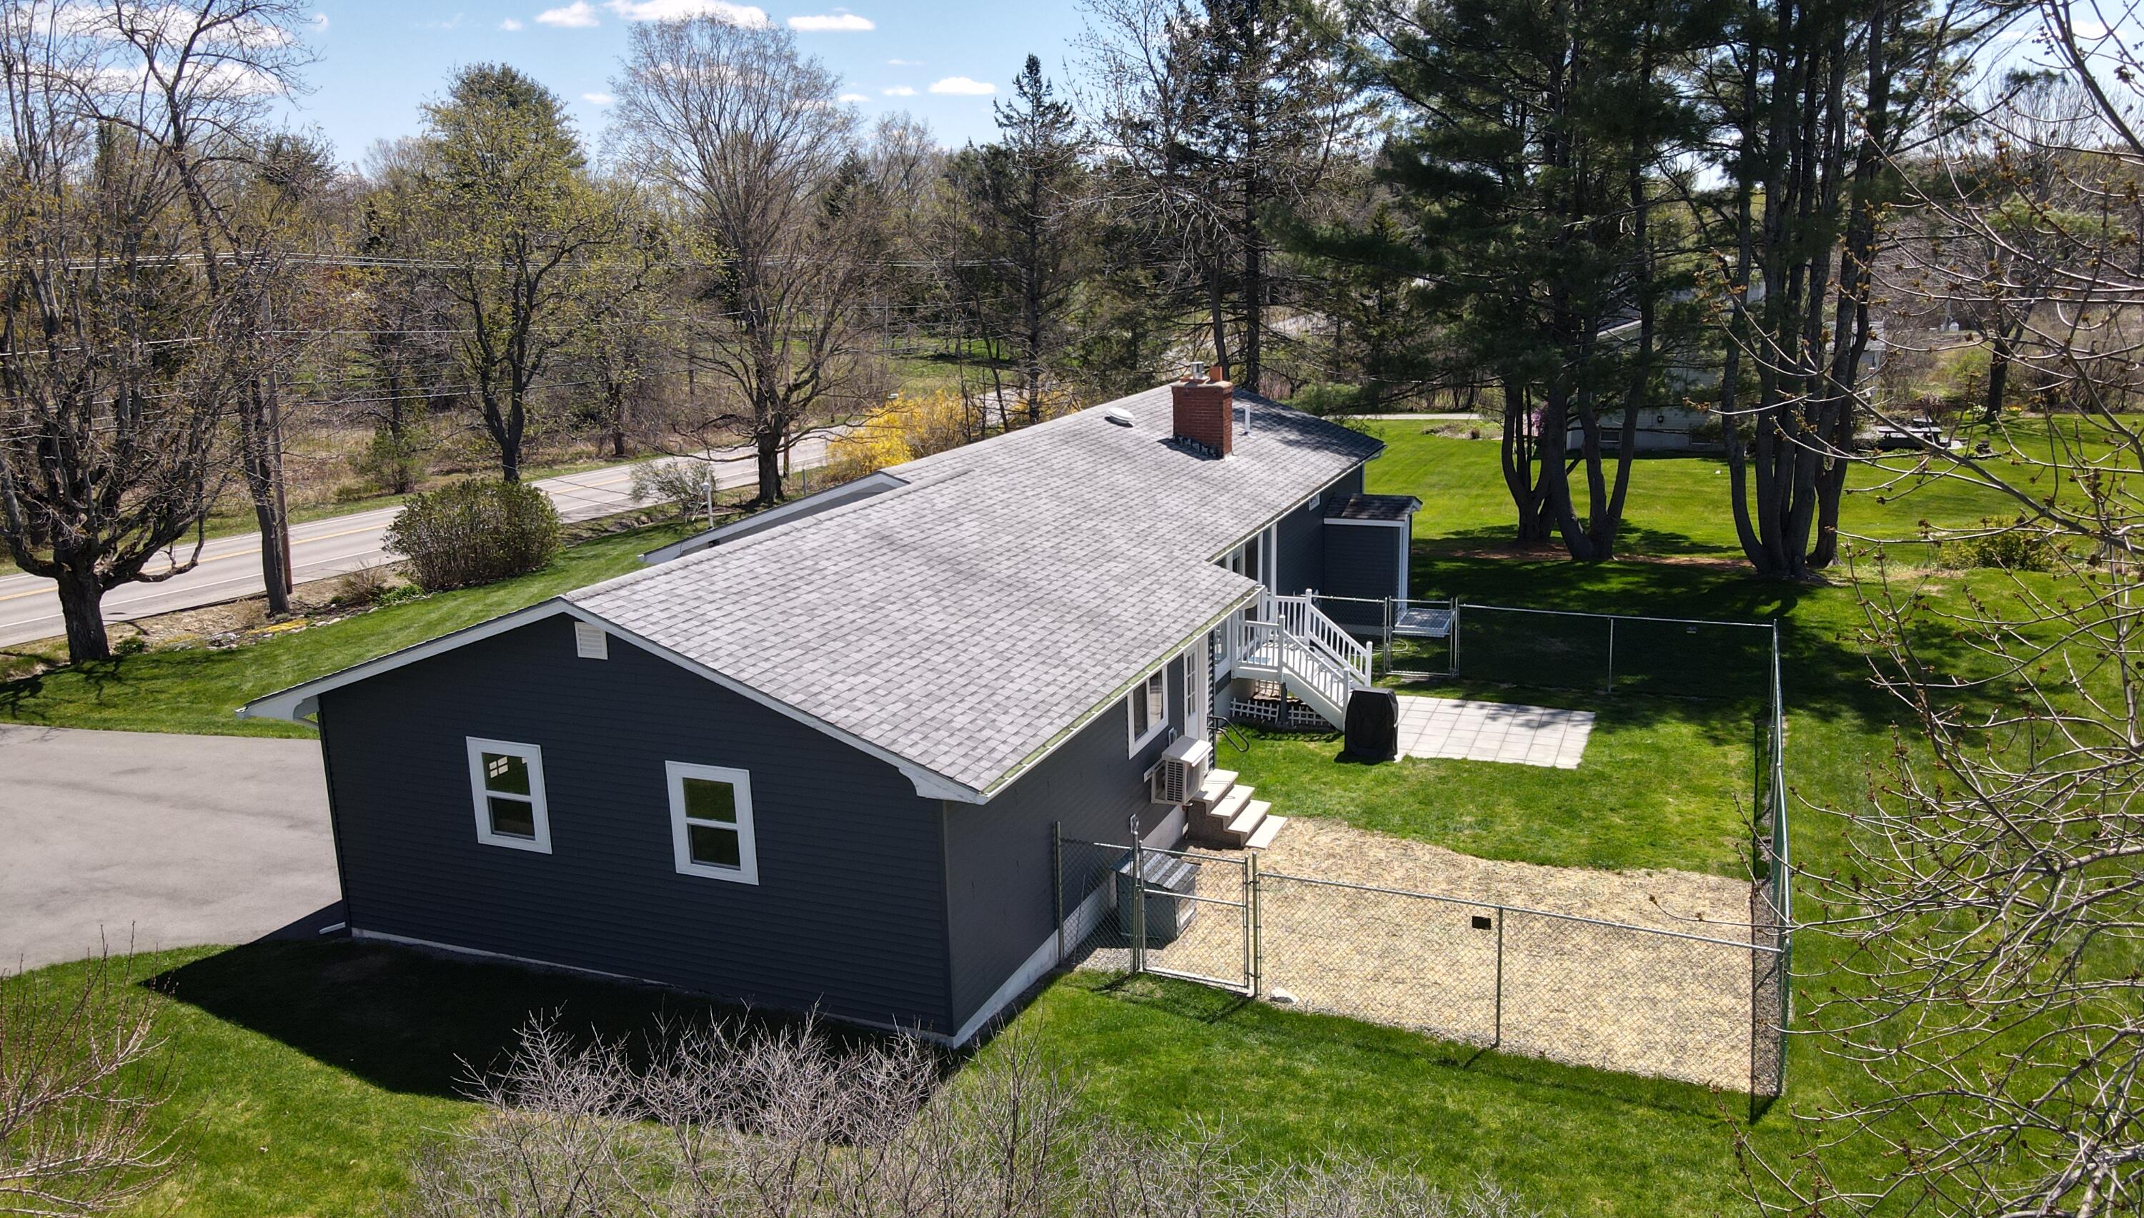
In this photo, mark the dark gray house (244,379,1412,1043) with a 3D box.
[{"bbox_3d":[-0.705,-0.614,26.093,10.260,5.250,23.690,3,14,22],"label":"dark gray house"}]

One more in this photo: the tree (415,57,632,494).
[{"bbox_3d":[-15.661,-8.236,42.631,5.920,13.790,5.920,3,14,22],"label":"tree"}]

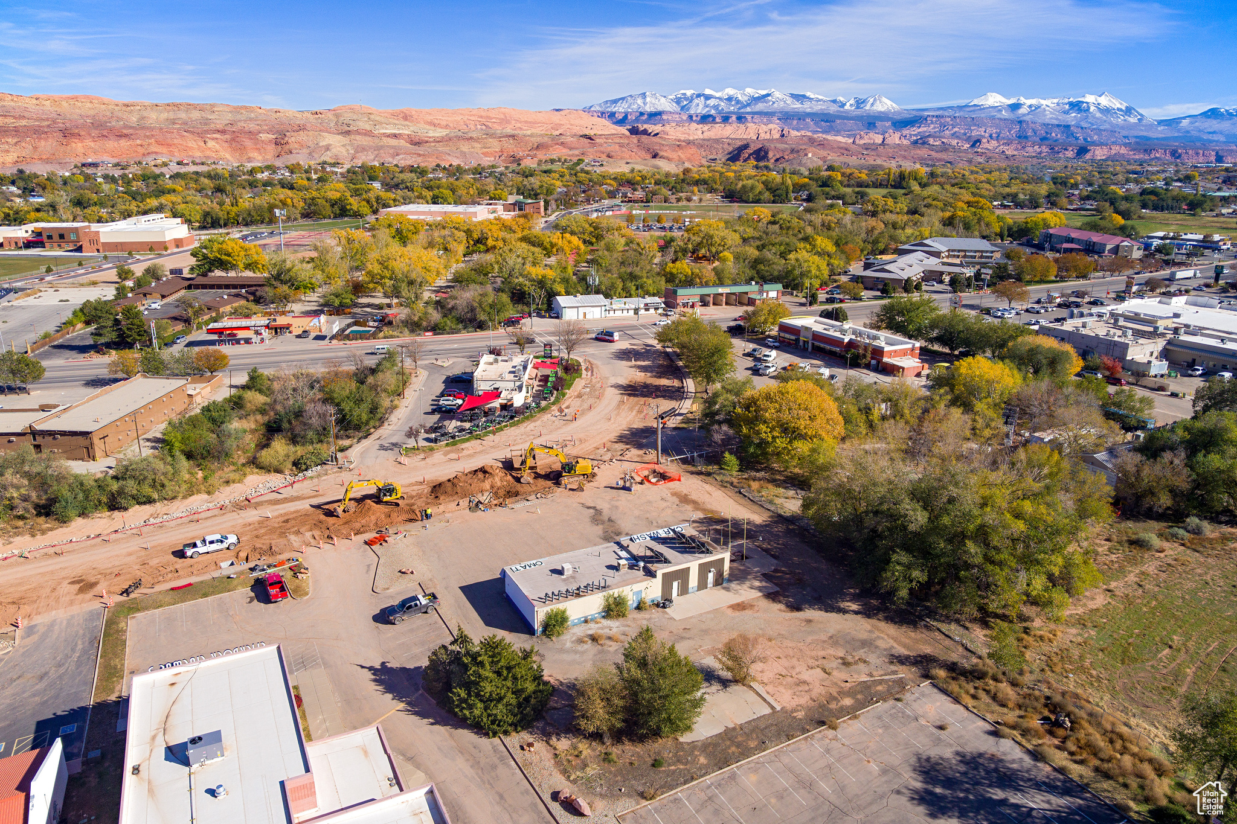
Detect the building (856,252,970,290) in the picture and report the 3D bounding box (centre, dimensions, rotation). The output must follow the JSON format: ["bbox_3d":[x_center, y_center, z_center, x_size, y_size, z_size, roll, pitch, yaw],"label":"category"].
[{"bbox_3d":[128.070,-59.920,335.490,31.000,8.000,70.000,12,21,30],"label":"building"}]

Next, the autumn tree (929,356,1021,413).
[{"bbox_3d":[71.600,-5.290,158.760,16.500,11.500,16.500,9,19,24],"label":"autumn tree"}]

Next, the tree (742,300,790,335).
[{"bbox_3d":[42.180,-26.595,224.510,13.200,9.400,12.500,1,17,0],"label":"tree"}]

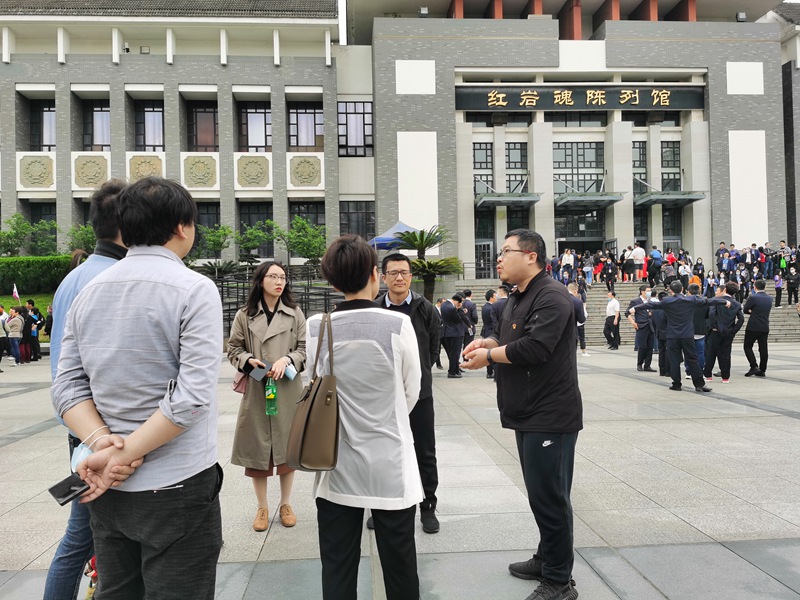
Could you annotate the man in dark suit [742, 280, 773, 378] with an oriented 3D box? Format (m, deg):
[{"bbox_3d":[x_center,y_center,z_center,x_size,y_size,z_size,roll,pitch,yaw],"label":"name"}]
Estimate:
[{"bbox_3d":[6.623,0.526,11.592,0.500,1.760,0.400,-1,-1,0],"label":"man in dark suit"}]

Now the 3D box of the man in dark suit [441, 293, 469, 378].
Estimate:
[{"bbox_3d":[1.065,0.697,12.292,0.480,1.670,0.460,-1,-1,-18],"label":"man in dark suit"}]

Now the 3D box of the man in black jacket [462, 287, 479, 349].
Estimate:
[{"bbox_3d":[1.459,0.657,13.469,0.470,1.769,0.340,-2,-1,25],"label":"man in black jacket"}]

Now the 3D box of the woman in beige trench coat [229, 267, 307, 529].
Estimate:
[{"bbox_3d":[-0.848,0.597,3.953,0.480,1.672,0.350,-1,-1,-20],"label":"woman in beige trench coat"}]

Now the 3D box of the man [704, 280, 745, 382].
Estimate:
[{"bbox_3d":[5.630,0.549,10.891,0.560,1.727,0.380,-1,-1,-6],"label":"man"}]

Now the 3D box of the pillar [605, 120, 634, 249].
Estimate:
[{"bbox_3d":[11.359,-4.847,32.105,0.980,8.336,1.050,-1,-1,-3],"label":"pillar"}]

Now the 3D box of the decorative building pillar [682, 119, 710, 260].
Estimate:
[{"bbox_3d":[14.782,-4.750,31.070,0.894,7.978,0.950,-1,-1,-4],"label":"decorative building pillar"}]

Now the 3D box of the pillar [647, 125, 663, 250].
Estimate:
[{"bbox_3d":[12.801,-4.696,31.225,0.523,7.957,0.420,-1,-1,-4],"label":"pillar"}]

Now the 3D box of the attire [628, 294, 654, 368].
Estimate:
[{"bbox_3d":[4.944,0.667,12.830,0.520,1.521,0.360,-1,-1,-35],"label":"attire"}]

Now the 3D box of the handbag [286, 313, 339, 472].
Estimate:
[{"bbox_3d":[-0.309,0.305,2.195,0.140,0.515,0.310,-1,-1,-18],"label":"handbag"}]

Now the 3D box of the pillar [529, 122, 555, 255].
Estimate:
[{"bbox_3d":[7.259,-4.753,31.855,0.980,8.311,1.050,-1,-1,-3],"label":"pillar"}]

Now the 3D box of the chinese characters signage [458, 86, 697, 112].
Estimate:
[{"bbox_3d":[8.871,-9.843,30.700,12.477,1.221,0.300,-1,-1,-4],"label":"chinese characters signage"}]

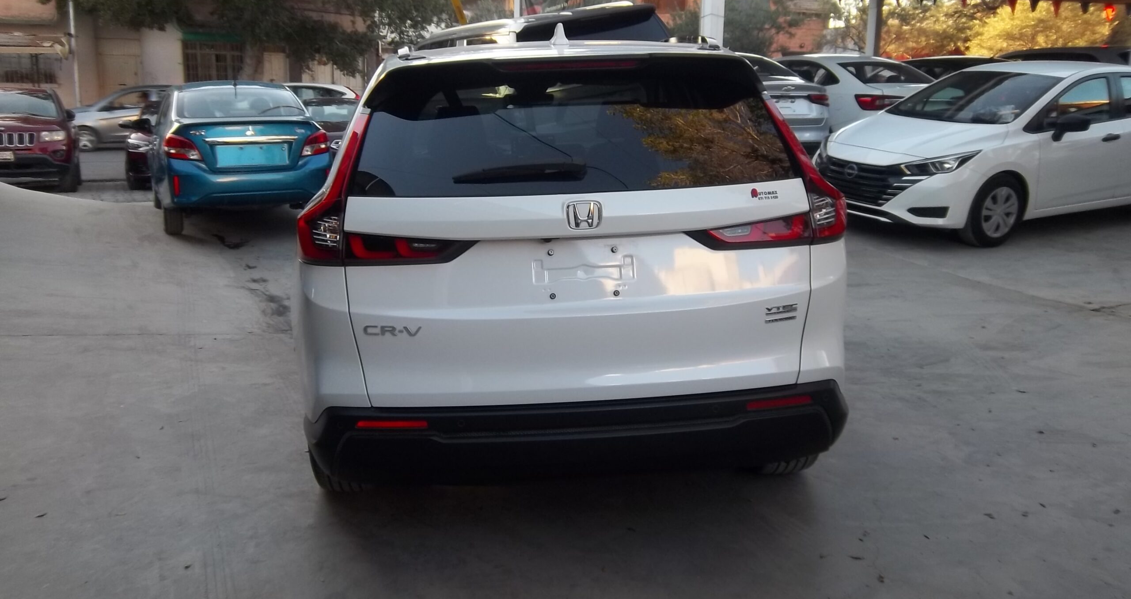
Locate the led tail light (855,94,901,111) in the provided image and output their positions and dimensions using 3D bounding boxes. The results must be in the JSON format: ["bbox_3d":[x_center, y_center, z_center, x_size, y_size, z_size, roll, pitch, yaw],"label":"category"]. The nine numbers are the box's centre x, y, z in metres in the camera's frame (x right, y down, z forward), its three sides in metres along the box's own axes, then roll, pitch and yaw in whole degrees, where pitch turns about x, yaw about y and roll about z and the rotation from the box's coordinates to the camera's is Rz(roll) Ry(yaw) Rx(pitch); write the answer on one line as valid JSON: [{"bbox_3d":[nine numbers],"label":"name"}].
[{"bbox_3d":[4.090,-2.565,11.907,0.500,0.200,0.240,-5,14,-19],"label":"led tail light"}]

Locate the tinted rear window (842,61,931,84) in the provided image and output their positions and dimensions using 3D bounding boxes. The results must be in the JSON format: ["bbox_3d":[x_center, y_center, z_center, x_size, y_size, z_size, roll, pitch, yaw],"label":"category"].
[{"bbox_3d":[4.397,-3.113,12.607,1.250,0.120,0.680,-5,42,-19],"label":"tinted rear window"}]

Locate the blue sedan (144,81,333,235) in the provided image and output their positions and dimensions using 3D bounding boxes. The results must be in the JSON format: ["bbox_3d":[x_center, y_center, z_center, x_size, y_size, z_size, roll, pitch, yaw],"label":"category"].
[{"bbox_3d":[-3.735,-1.654,10.169,1.690,1.510,4.280,-6,13,-25],"label":"blue sedan"}]

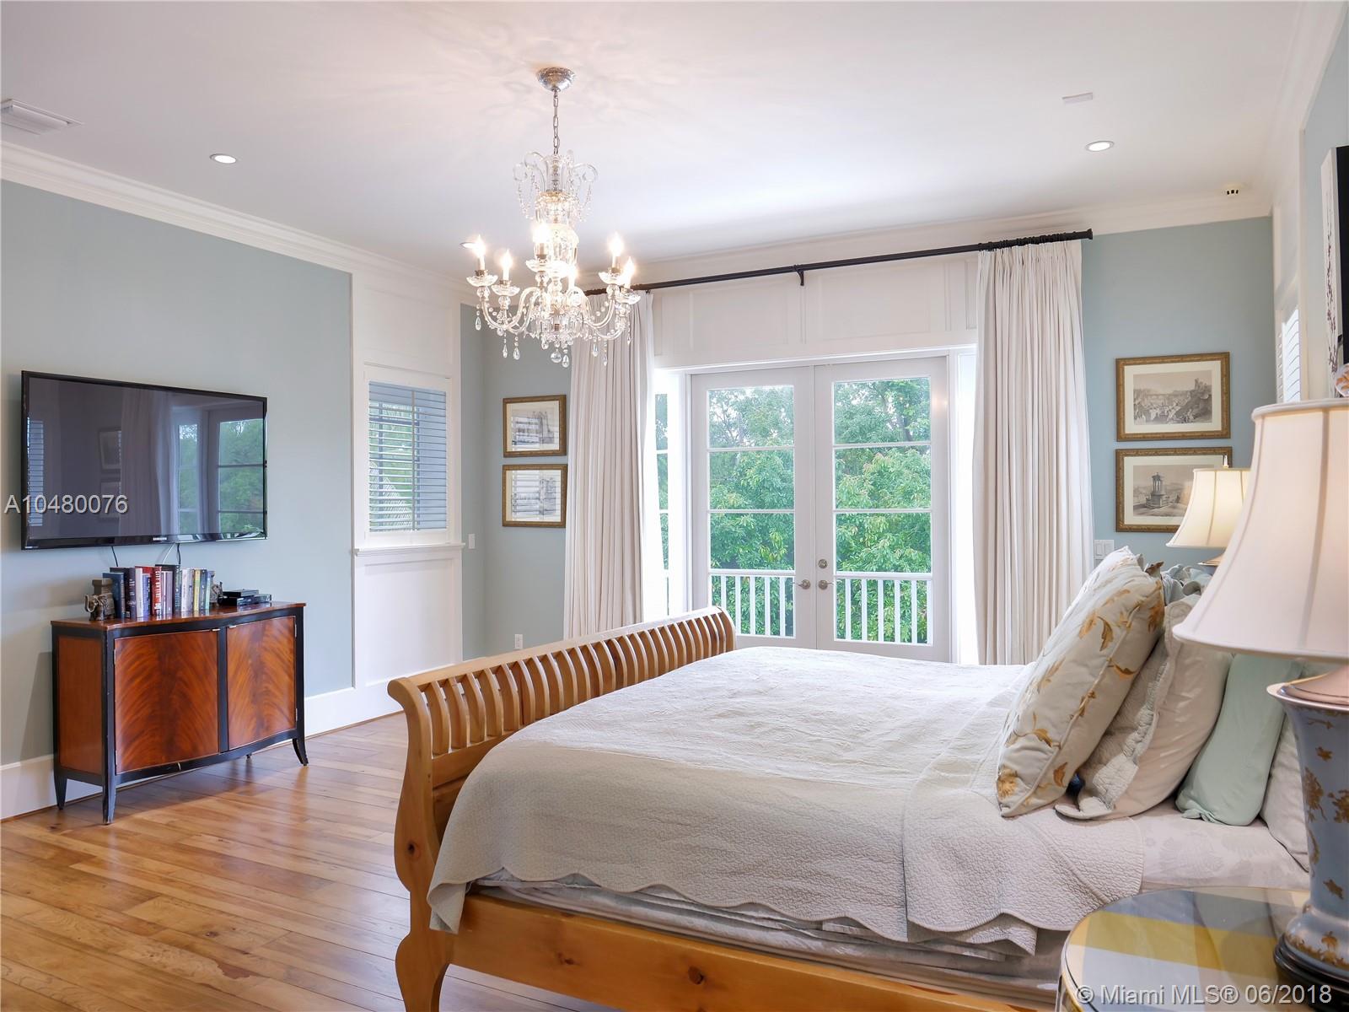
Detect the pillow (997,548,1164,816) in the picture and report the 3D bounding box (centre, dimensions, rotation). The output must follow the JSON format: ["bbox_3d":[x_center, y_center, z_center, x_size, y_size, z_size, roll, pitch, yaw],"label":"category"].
[{"bbox_3d":[1.140,0.478,2.548,0.210,0.640,0.650,34,15,23],"label":"pillow"}]

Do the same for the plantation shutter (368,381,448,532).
[{"bbox_3d":[-1.950,-0.348,6.905,0.070,1.065,0.800,0,0,27],"label":"plantation shutter"}]

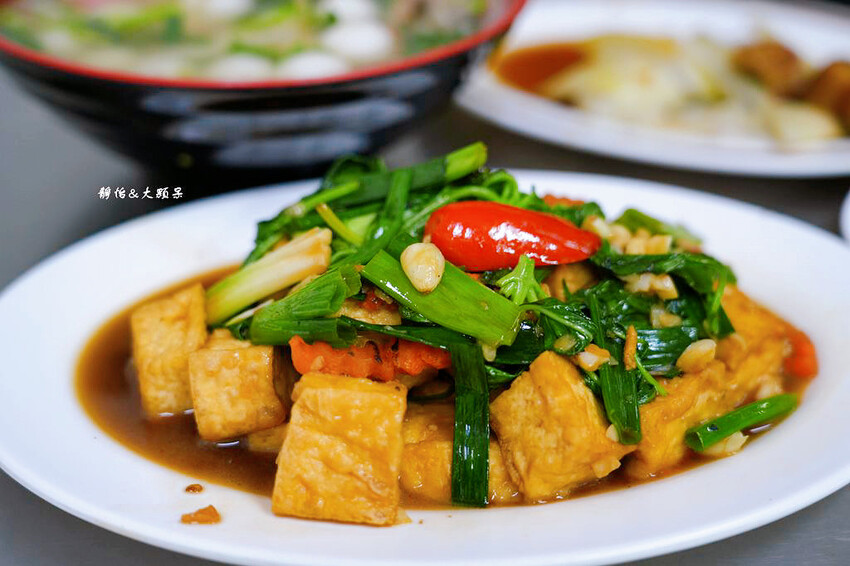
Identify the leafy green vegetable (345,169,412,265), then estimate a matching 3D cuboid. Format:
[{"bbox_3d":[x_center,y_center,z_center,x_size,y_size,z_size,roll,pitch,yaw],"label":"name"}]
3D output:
[{"bbox_3d":[-0.016,-0.023,0.449,0.014,0.010,0.045,22,44,3],"label":"leafy green vegetable"}]

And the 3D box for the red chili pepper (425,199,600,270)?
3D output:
[{"bbox_3d":[0.028,-0.016,0.425,0.054,0.018,0.018,5,34,-11],"label":"red chili pepper"}]

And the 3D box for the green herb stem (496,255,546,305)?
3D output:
[{"bbox_3d":[0.031,-0.001,0.431,0.013,0.008,0.015,11,65,1],"label":"green herb stem"}]

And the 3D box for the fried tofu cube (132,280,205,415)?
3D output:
[{"bbox_3d":[-0.084,0.023,0.440,0.021,0.034,0.022,-13,19,-10],"label":"fried tofu cube"}]

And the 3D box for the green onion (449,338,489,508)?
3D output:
[{"bbox_3d":[0.013,0.042,0.400,0.011,0.008,0.049,-1,63,1],"label":"green onion"}]

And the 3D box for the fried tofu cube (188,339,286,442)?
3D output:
[{"bbox_3d":[-0.059,0.034,0.427,0.025,0.028,0.023,-10,18,-5],"label":"fried tofu cube"}]

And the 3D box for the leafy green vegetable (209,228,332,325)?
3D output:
[{"bbox_3d":[-0.051,-0.003,0.434,0.039,0.013,0.011,-25,-1,1],"label":"leafy green vegetable"}]

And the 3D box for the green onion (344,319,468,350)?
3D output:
[{"bbox_3d":[-0.005,0.015,0.411,0.038,0.006,0.008,8,80,2],"label":"green onion"}]

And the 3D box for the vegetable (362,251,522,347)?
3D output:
[{"bbox_3d":[0.005,0.004,0.419,0.048,0.014,0.009,22,-2,12],"label":"vegetable"}]

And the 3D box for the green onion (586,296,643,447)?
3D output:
[{"bbox_3d":[0.058,0.025,0.414,0.011,0.008,0.049,-5,60,-2],"label":"green onion"}]

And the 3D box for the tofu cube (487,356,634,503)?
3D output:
[{"bbox_3d":[0.042,0.044,0.410,0.031,0.029,0.027,-21,9,11],"label":"tofu cube"}]

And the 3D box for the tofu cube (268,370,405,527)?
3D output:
[{"bbox_3d":[-0.026,0.049,0.402,0.034,0.037,0.029,5,7,3],"label":"tofu cube"}]

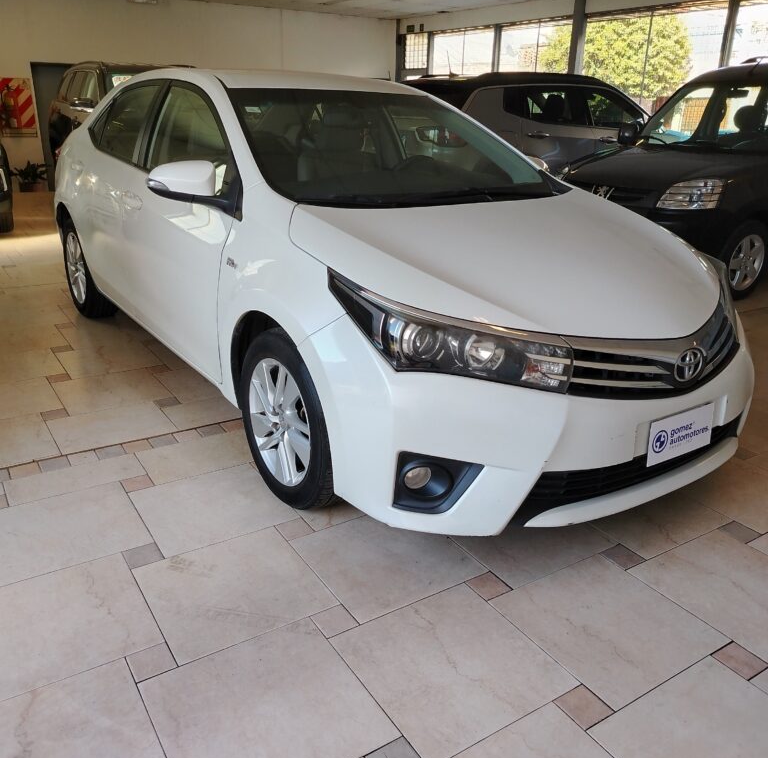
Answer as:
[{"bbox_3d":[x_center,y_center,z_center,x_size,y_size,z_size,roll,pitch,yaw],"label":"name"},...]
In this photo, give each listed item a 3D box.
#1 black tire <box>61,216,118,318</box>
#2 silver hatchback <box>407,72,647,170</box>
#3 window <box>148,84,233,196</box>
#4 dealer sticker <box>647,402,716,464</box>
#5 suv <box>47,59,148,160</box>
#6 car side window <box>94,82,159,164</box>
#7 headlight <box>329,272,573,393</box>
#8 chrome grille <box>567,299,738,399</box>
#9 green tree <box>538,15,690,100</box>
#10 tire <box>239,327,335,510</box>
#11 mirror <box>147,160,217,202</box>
[{"bbox_3d":[-1.828,-0.703,4.462,0.210,0.630,0.630,-13,25,-33],"label":"black tire"},{"bbox_3d":[1.784,-2.619,8.273,4.400,1.640,1.830,-12,25,-31],"label":"silver hatchback"},{"bbox_3d":[-0.706,-0.927,2.720,0.070,0.420,0.950,17,7,-40],"label":"window"},{"bbox_3d":[0.879,0.162,2.093,0.302,0.134,0.012,-12,19,-32],"label":"dealer sticker"},{"bbox_3d":[-2.810,-2.900,8.639,1.850,1.710,4.600,-12,25,-31],"label":"suv"},{"bbox_3d":[-1.241,-1.244,3.445,0.070,0.390,0.960,17,7,-40],"label":"car side window"},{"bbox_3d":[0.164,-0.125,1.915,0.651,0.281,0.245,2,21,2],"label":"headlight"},{"bbox_3d":[0.846,-0.067,2.063,0.840,0.200,0.140,-13,25,-33],"label":"chrome grille"},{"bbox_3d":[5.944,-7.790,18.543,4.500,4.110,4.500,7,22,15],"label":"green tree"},{"bbox_3d":[-0.269,0.116,2.415,0.210,0.630,0.630,-13,25,-33],"label":"tire"},{"bbox_3d":[-0.683,-0.680,2.440,0.220,0.155,0.160,-13,25,-33],"label":"mirror"}]

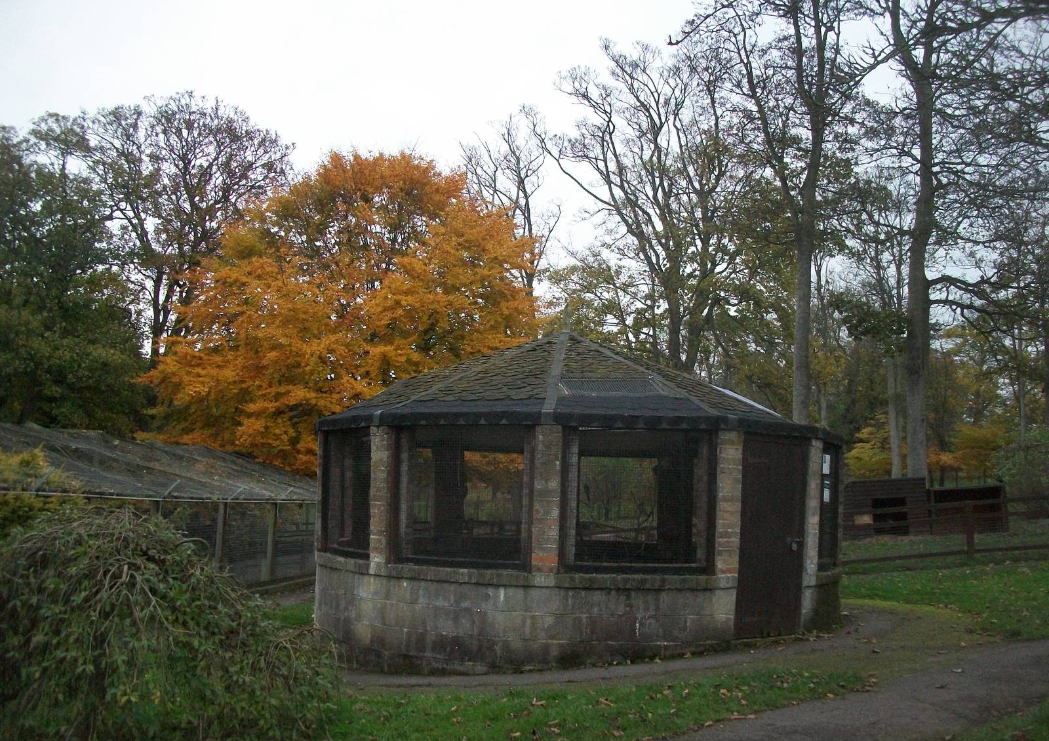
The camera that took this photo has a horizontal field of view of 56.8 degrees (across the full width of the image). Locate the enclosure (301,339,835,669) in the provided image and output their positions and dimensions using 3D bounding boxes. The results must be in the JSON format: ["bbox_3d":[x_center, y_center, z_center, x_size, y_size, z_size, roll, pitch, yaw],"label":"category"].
[{"bbox_3d":[0.519,1.167,10.489,5.450,3.194,5.450,7,-9,-37],"label":"enclosure"}]

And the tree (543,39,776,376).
[{"bbox_3d":[5.164,-3.945,40.846,9.410,21.048,9.410,1,-7,7],"label":"tree"}]

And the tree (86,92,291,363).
[{"bbox_3d":[-15.382,-3.035,43.683,9.345,19.861,9.345,4,-8,-20],"label":"tree"}]

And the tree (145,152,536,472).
[{"bbox_3d":[-5.220,-0.768,27.299,11.062,11.159,11.062,3,-7,-11],"label":"tree"}]

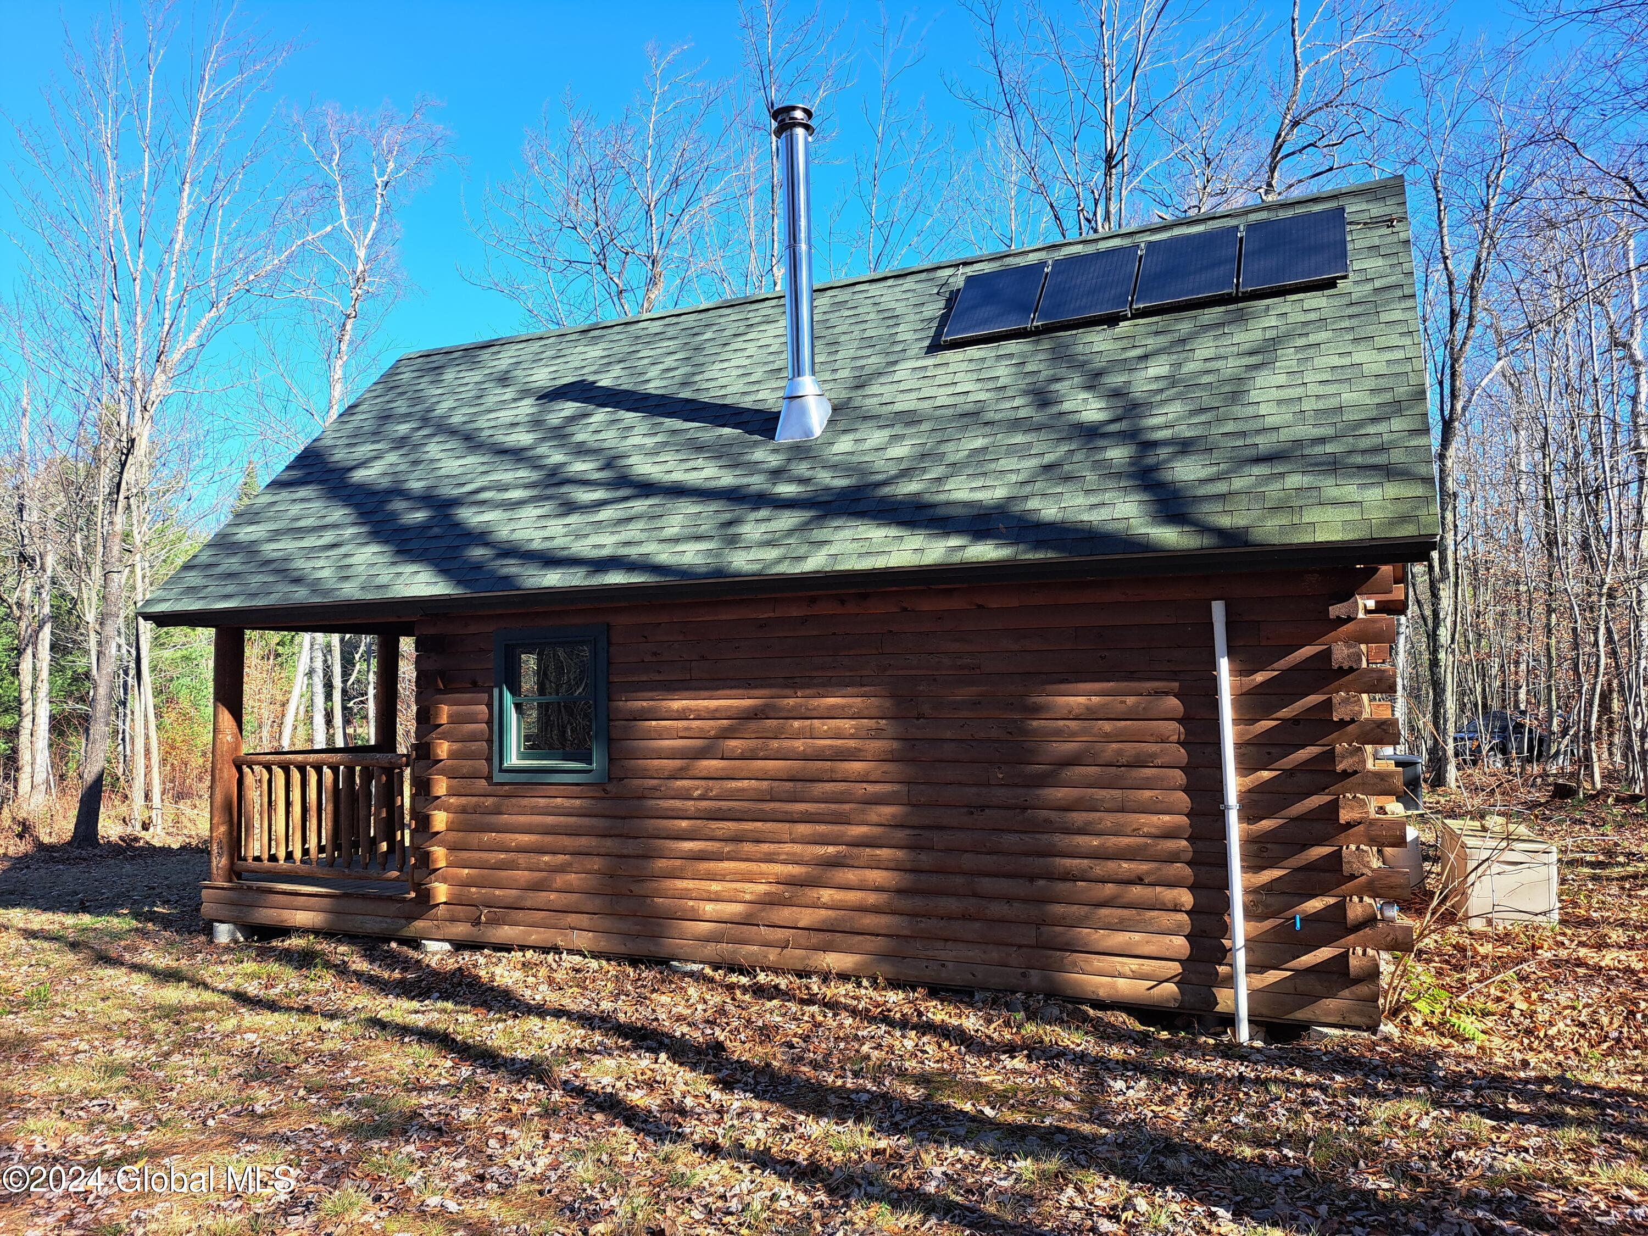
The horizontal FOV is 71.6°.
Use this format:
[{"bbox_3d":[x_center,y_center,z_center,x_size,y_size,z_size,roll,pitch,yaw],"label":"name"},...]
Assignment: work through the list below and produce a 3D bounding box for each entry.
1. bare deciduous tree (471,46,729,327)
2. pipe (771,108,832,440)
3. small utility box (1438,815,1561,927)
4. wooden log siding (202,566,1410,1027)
[{"bbox_3d":[-4.046,-3.806,21.501,5.200,14.312,5.200,-3,-4,25],"label":"bare deciduous tree"},{"bbox_3d":[-0.163,-2.521,8.353,0.350,2.550,0.350,-3,-4,25],"label":"pipe"},{"bbox_3d":[5.164,1.965,8.761,0.570,0.650,1.050,-2,-4,21],"label":"small utility box"},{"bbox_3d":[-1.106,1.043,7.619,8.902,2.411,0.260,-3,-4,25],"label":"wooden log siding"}]

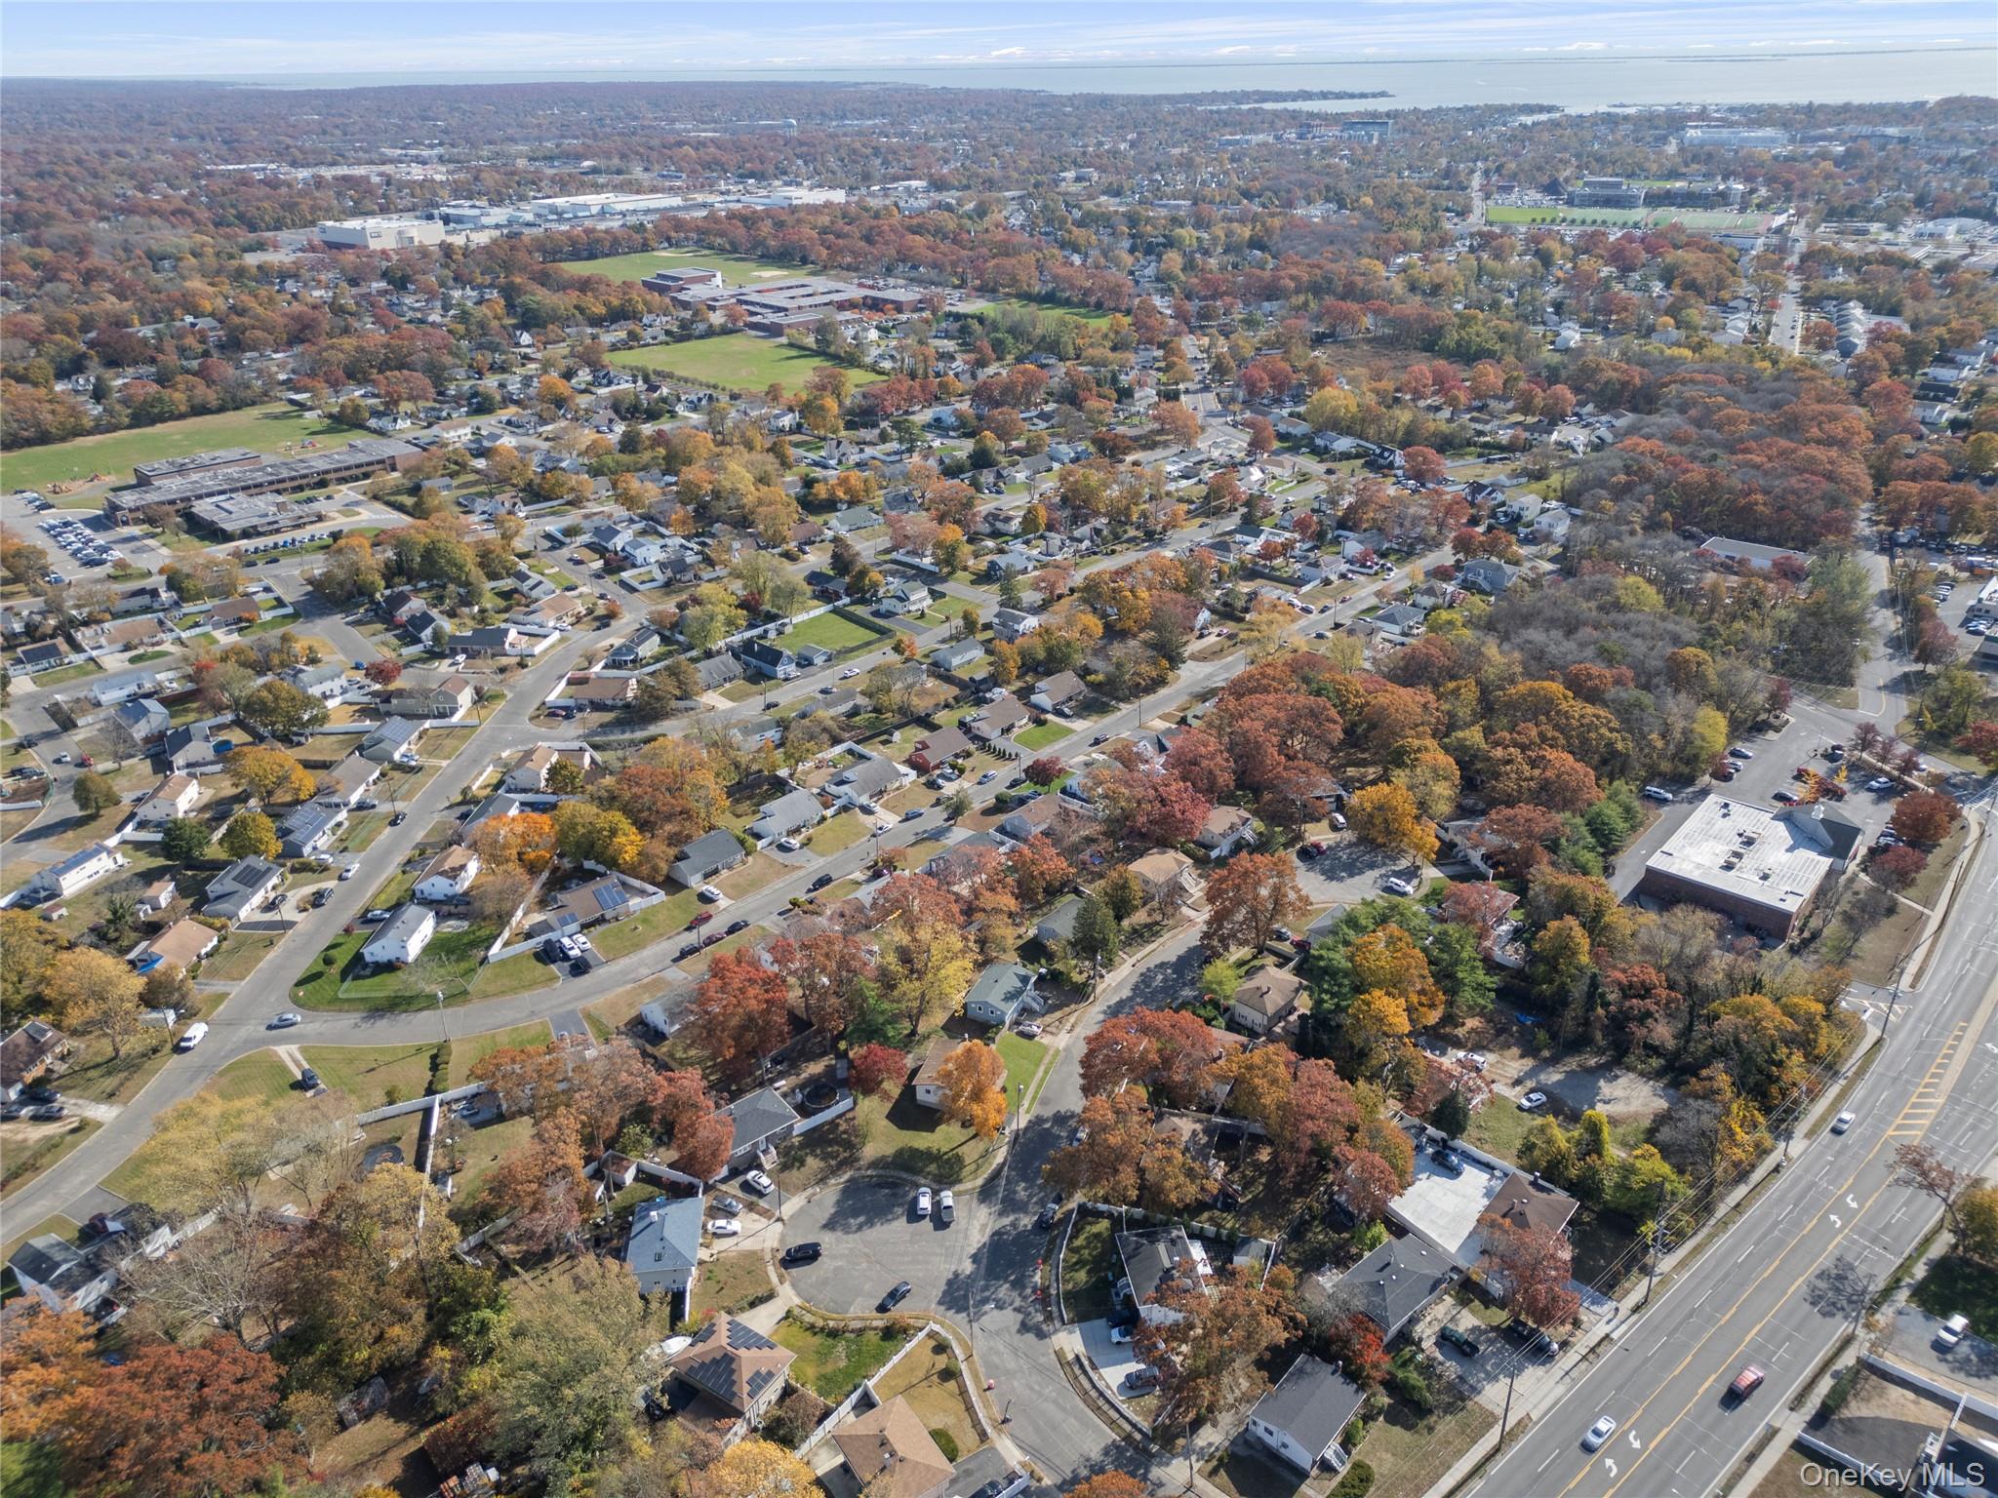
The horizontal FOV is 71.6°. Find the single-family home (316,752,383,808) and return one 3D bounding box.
[{"bbox_3d":[-146.432,6.942,309.351,10.000,4.800,15.000,0,27,2],"label":"single-family home"}]

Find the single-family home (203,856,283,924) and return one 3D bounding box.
[{"bbox_3d":[-150.480,27.850,273.510,10.800,5.100,16.000,2,27,5],"label":"single-family home"}]

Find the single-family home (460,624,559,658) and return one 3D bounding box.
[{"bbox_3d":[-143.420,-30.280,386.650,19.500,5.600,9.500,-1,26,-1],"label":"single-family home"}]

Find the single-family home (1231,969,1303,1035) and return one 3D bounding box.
[{"bbox_3d":[45.880,42.370,235.310,7.600,5.600,10.900,19,33,35],"label":"single-family home"}]

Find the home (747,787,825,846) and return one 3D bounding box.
[{"bbox_3d":[-45.301,13.504,293.544,10.000,4.900,13.800,22,34,38],"label":"home"}]

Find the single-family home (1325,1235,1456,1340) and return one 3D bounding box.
[{"bbox_3d":[51.940,69.440,181.460,15.500,4.900,9.300,-21,33,-35],"label":"single-family home"}]

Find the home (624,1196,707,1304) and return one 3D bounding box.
[{"bbox_3d":[-45.620,67.660,190.760,8.710,6.240,12.430,-2,27,-2],"label":"home"}]

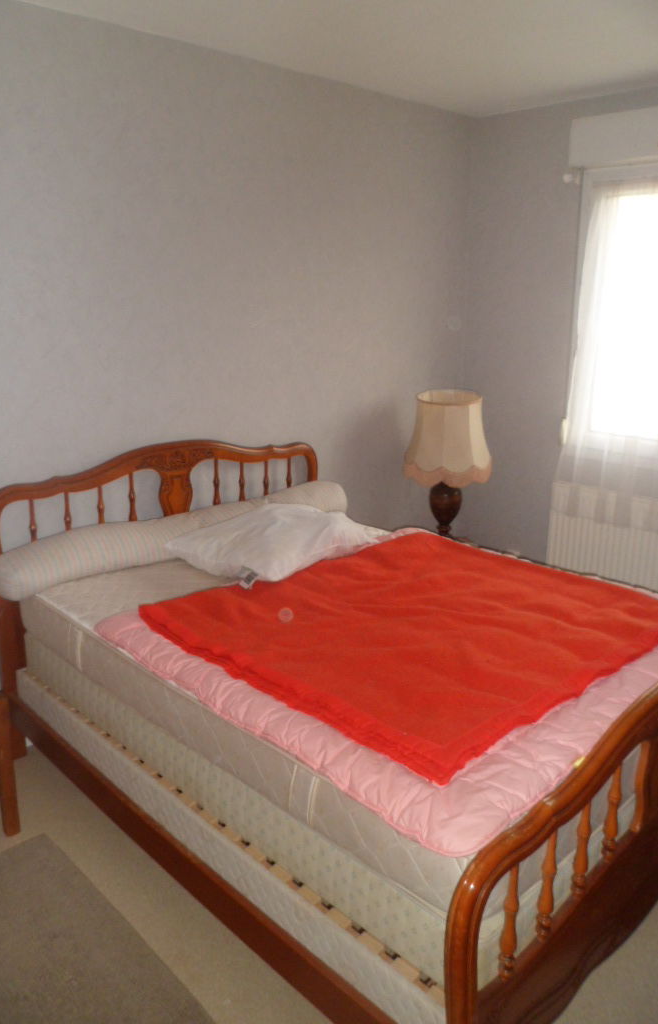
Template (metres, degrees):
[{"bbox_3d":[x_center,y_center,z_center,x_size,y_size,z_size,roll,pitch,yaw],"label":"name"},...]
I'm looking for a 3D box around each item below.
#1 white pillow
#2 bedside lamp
[{"bbox_3d":[-0.199,0.076,2.966,0.657,0.159,0.497,-14,21,-43],"label":"white pillow"},{"bbox_3d":[0.563,-0.199,3.750,0.428,0.716,0.428,0,15,0],"label":"bedside lamp"}]

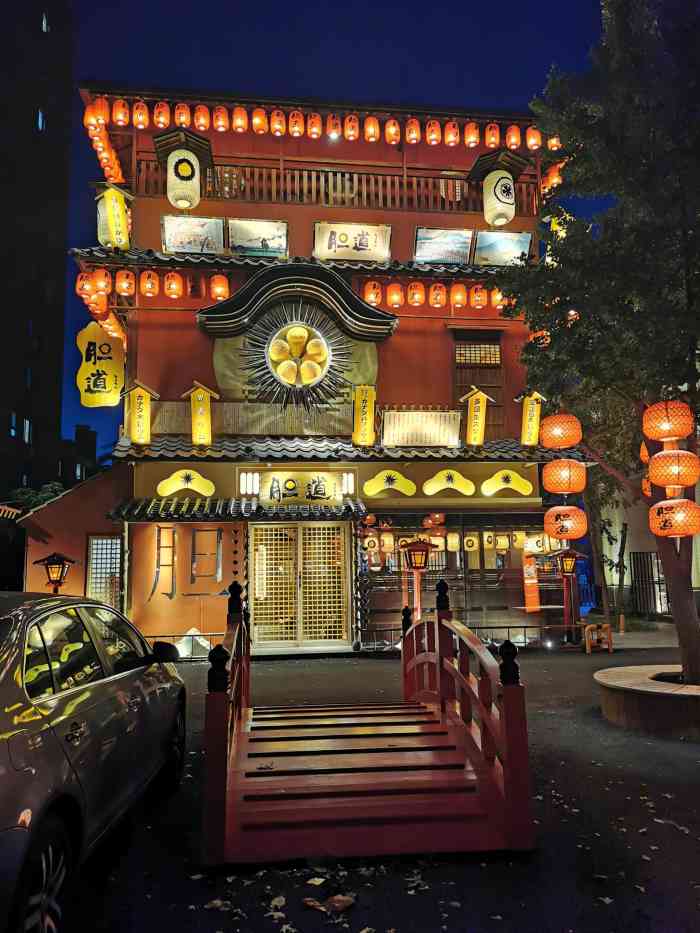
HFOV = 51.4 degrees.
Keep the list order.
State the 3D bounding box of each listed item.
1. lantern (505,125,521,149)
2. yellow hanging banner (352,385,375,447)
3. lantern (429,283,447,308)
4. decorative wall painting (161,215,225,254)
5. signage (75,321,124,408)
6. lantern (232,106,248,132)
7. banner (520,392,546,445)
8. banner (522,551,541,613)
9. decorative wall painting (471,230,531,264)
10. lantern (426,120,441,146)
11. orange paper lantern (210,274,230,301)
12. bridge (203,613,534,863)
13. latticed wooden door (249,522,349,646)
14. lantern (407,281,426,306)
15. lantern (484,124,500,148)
[{"bbox_3d":[2.844,-5.717,12.648,0.255,0.375,0.255,0,-8,-8],"label":"lantern"},{"bbox_3d":[0.260,-0.914,13.042,0.400,1.020,0.150,0,5,-7],"label":"yellow hanging banner"},{"bbox_3d":[1.571,-3.071,13.070,0.320,0.445,0.320,0,-7,-7],"label":"lantern"},{"bbox_3d":[-2.910,-4.313,13.585,1.114,0.644,0.060,0,17,-7],"label":"decorative wall painting"},{"bbox_3d":[-4.985,-2.038,14.543,0.927,1.761,0.154,0,-8,-7],"label":"signage"},{"bbox_3d":[-2.041,-6.465,13.567,0.278,0.433,0.278,0,-8,-7],"label":"lantern"},{"bbox_3d":[3.182,-0.823,12.731,0.460,0.930,0.160,0,7,-8],"label":"banner"},{"bbox_3d":[3.563,2.260,14.301,0.294,1.164,0.031,0,-8,-7],"label":"banner"},{"bbox_3d":[2.701,-3.830,12.844,1.036,0.583,0.060,0,17,-8],"label":"decorative wall painting"},{"bbox_3d":[1.616,-6.439,14.038,0.278,0.433,0.278,0,-8,-7],"label":"lantern"},{"bbox_3d":[-2.144,-2.953,12.021,0.295,0.385,0.295,0,-8,-8],"label":"orange paper lantern"},{"bbox_3d":[-0.068,1.671,5.807,1.800,1.400,3.500,0,-8,-6],"label":"bridge"},{"bbox_3d":[-0.829,1.936,11.944,1.657,2.010,0.100,0,-8,-8],"label":"latticed wooden door"},{"bbox_3d":[1.190,-3.097,13.029,0.320,0.445,0.320,0,-7,-7],"label":"lantern"},{"bbox_3d":[2.657,-6.161,13.548,0.280,0.455,0.280,0,-7,-7],"label":"lantern"}]

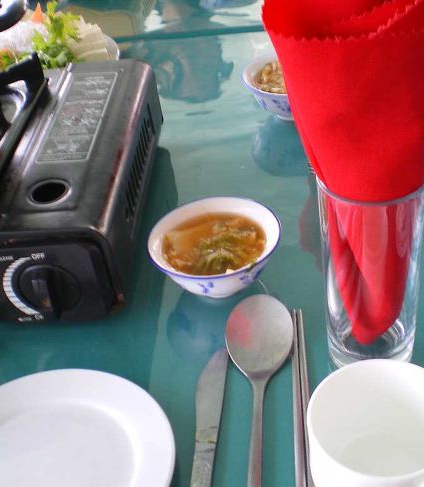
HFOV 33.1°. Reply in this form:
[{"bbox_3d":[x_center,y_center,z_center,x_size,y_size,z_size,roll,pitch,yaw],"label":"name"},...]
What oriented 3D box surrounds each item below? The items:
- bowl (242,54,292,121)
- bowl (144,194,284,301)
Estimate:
[{"bbox_3d":[0.086,-0.167,0.780,0.104,0.048,0.104,-5,39,4],"label":"bowl"},{"bbox_3d":[0.004,0.012,0.575,0.104,0.048,0.104,-5,39,4],"label":"bowl"}]

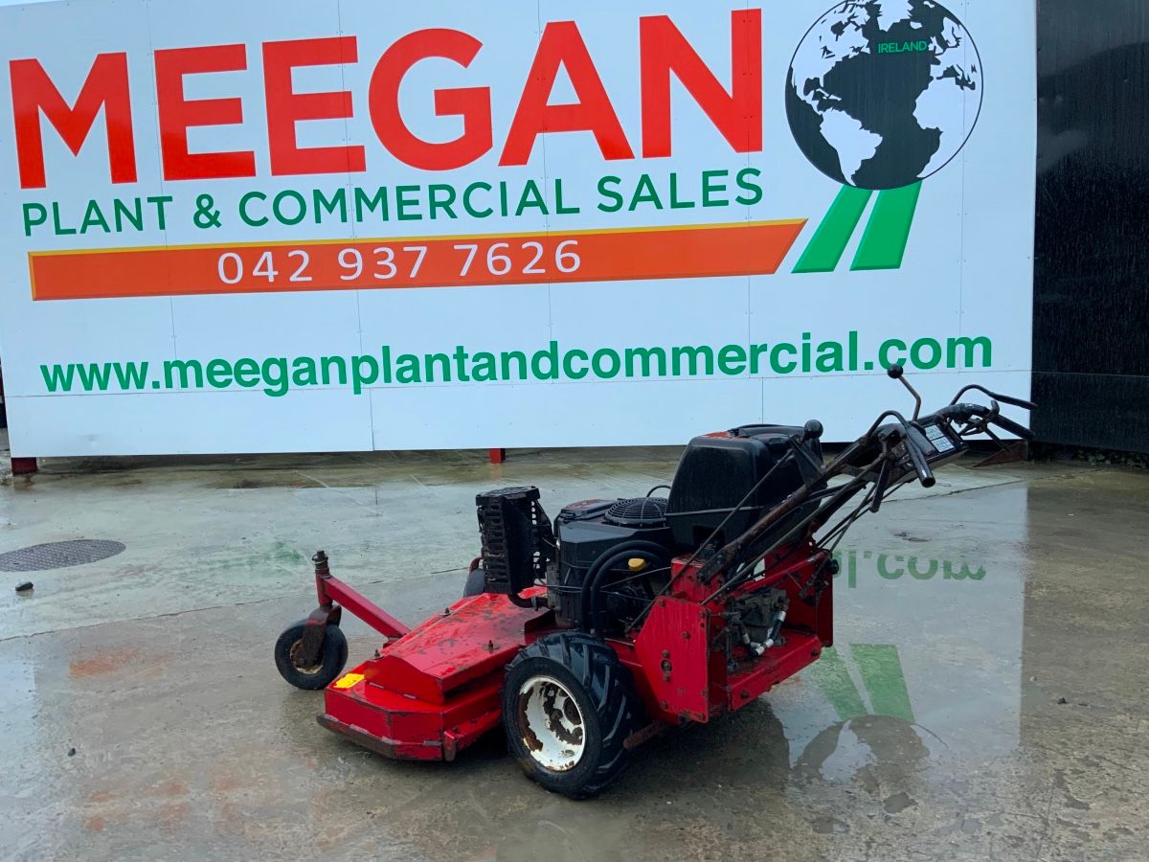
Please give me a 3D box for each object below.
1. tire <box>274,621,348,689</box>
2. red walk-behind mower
[{"bbox_3d":[-0.850,0.724,3.122,0.229,0.229,0.090,-1,8,9],"label":"tire"},{"bbox_3d":[0.095,0.328,2.703,2.141,1.055,1.266,5,10,43],"label":"red walk-behind mower"}]

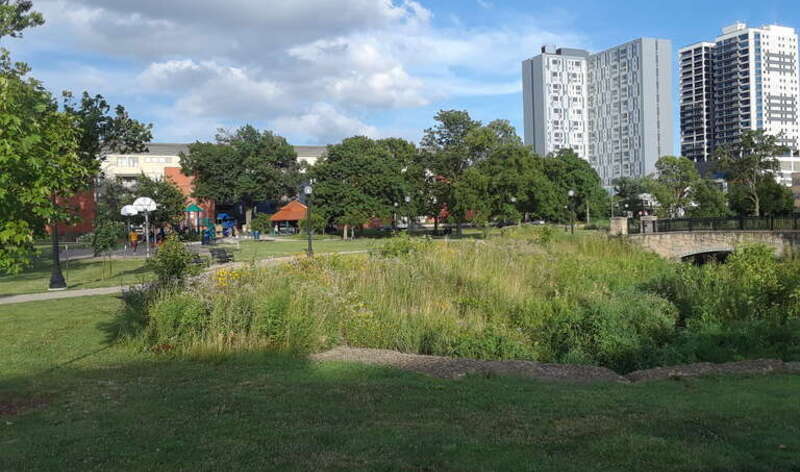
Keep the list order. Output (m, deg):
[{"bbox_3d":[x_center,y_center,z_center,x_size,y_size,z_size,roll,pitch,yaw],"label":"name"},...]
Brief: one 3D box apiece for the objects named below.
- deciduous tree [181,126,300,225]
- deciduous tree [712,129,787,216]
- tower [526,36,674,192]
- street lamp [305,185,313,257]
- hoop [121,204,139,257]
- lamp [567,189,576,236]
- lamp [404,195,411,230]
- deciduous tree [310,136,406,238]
[{"bbox_3d":[-23.466,-7.664,102.000,16.500,15.600,15.000,-2,1,0],"label":"deciduous tree"},{"bbox_3d":[43.664,-6.991,86.000,8.800,11.400,8.500,-2,1,0],"label":"deciduous tree"},{"bbox_3d":[90.761,-46.501,317.000,43.000,79.000,49.000,-2,1,-20],"label":"tower"},{"bbox_3d":[-5.053,-0.799,38.500,0.430,3.850,0.430,-2,1,0],"label":"street lamp"},{"bbox_3d":[-22.293,-0.608,57.200,1.400,3.680,1.600,-2,1,-21],"label":"hoop"},{"bbox_3d":[14.100,-1.825,57.000,0.450,3.850,0.450,-2,1,0],"label":"lamp"},{"bbox_3d":[0.727,-1.557,63.000,0.440,3.850,0.440,-2,1,0],"label":"lamp"},{"bbox_3d":[-4.536,-4.926,74.000,10.200,10.650,9.800,-2,1,0],"label":"deciduous tree"}]

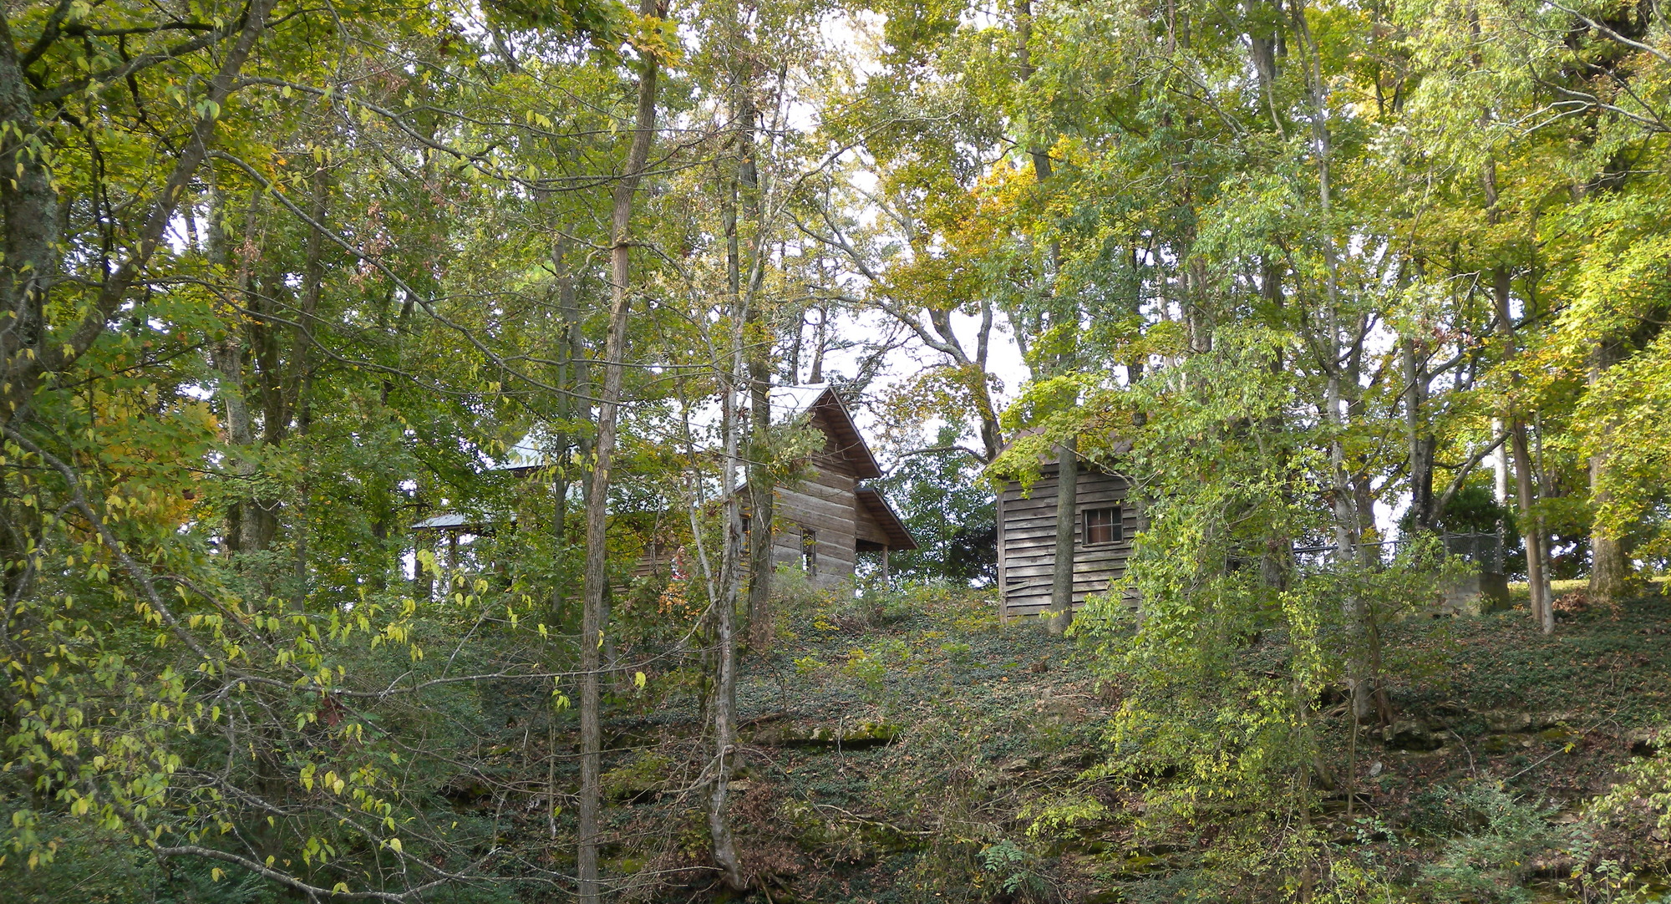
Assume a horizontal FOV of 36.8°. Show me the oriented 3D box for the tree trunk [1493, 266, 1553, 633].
[{"bbox_3d":[12.053,-0.097,44.056,0.360,6.480,0.360,-6,-10,15],"label":"tree trunk"}]

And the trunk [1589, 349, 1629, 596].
[{"bbox_3d":[14.900,0.334,48.354,0.680,5.004,0.680,0,-9,17],"label":"trunk"}]

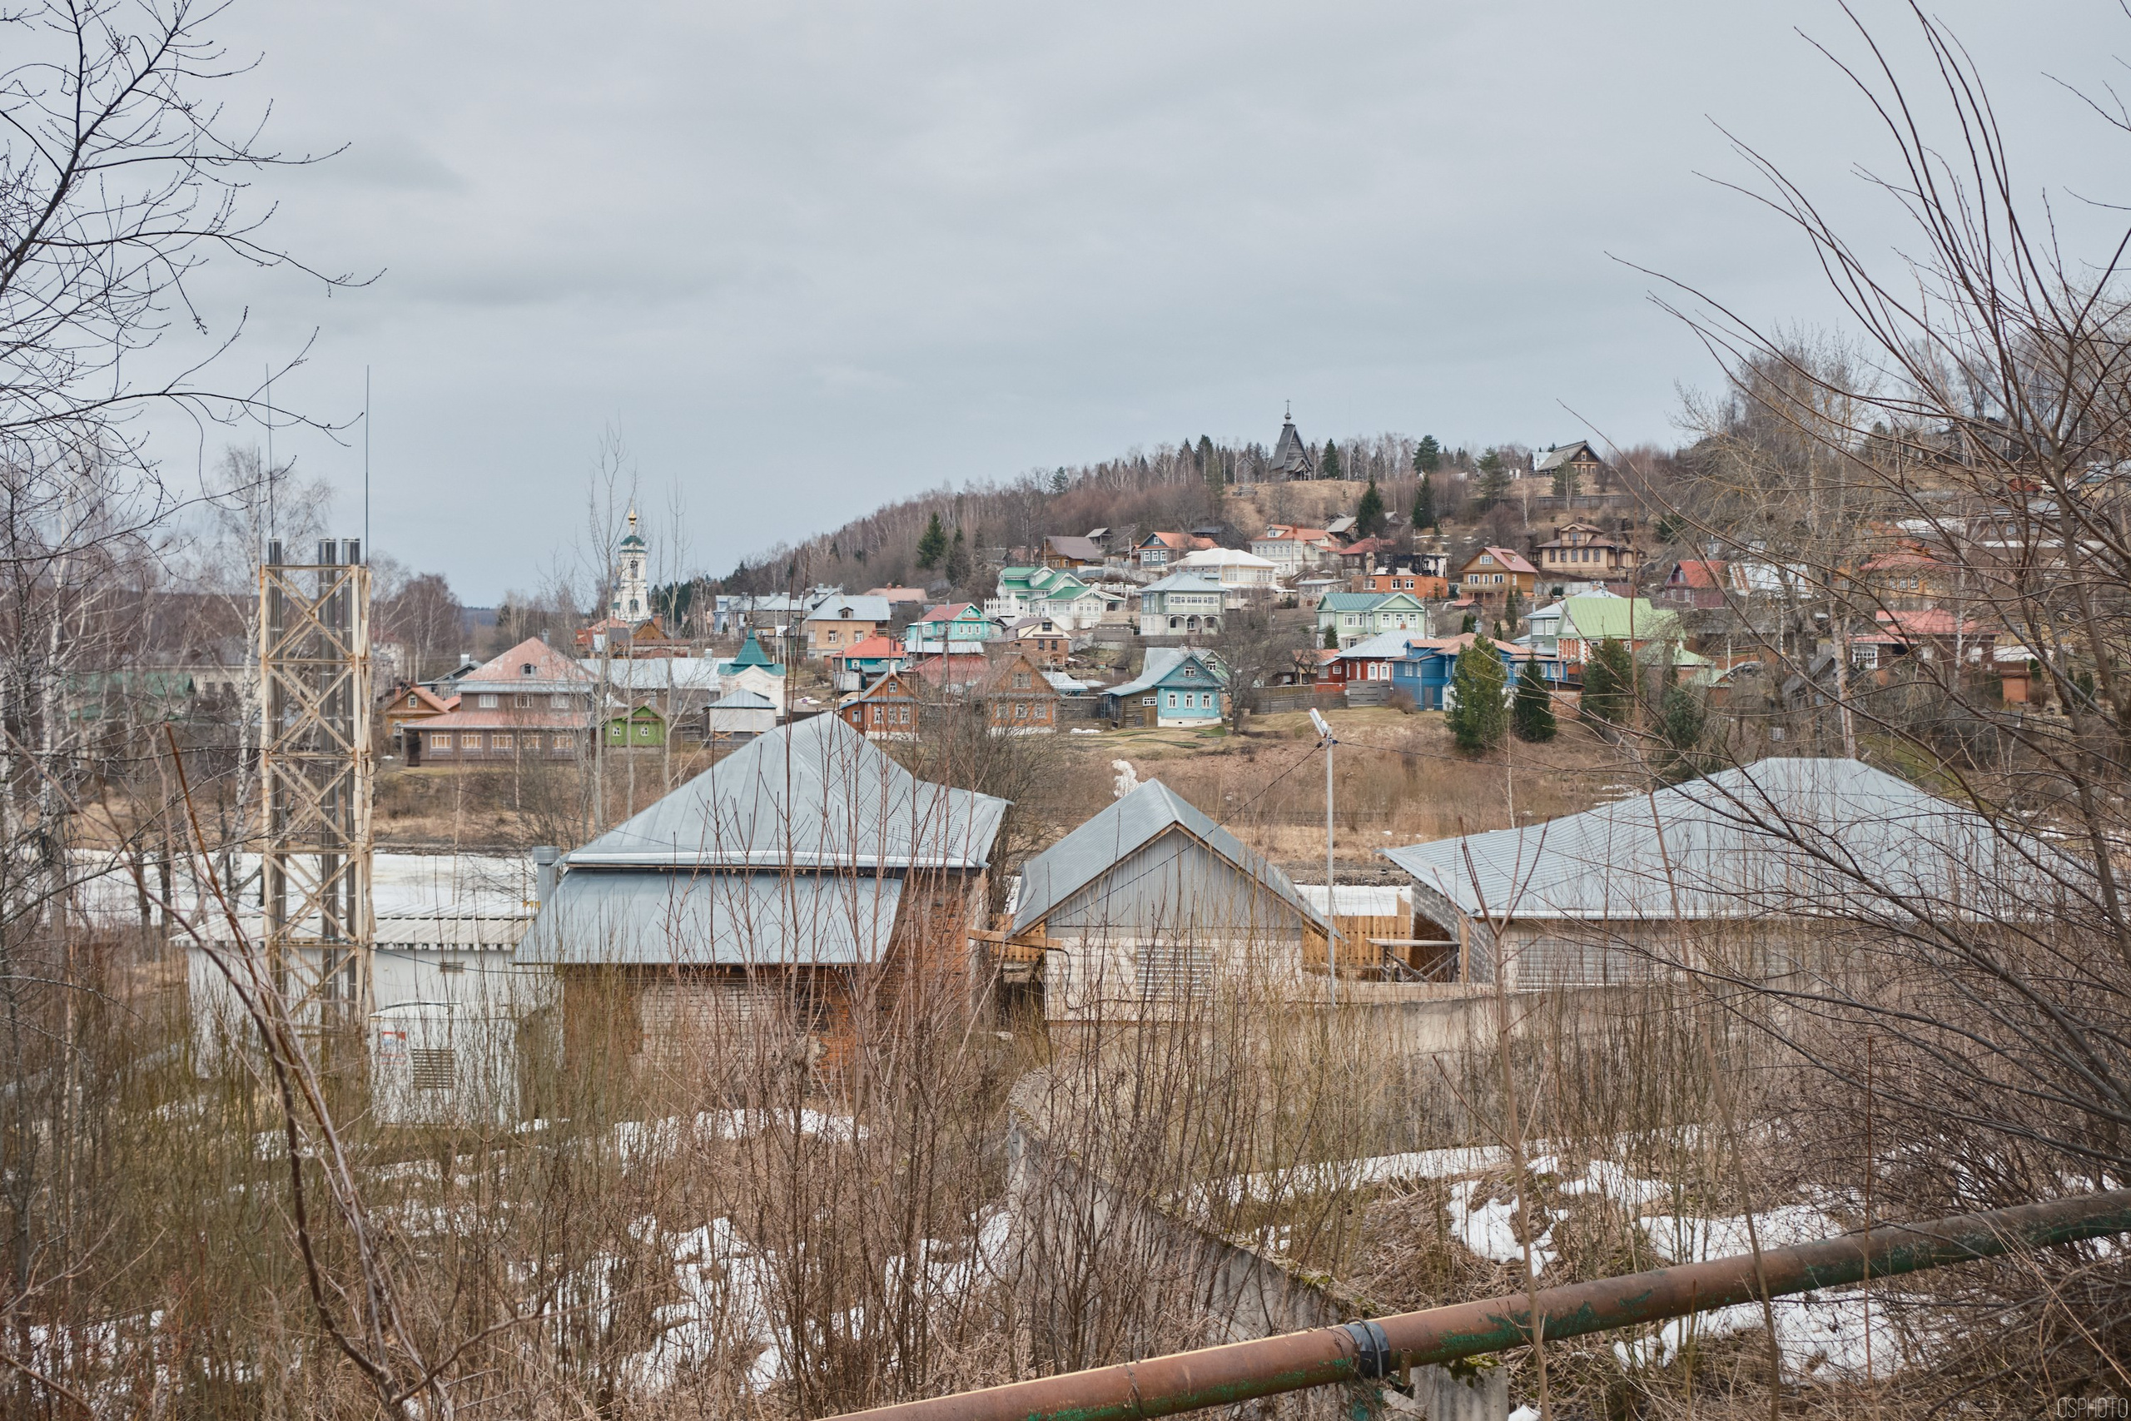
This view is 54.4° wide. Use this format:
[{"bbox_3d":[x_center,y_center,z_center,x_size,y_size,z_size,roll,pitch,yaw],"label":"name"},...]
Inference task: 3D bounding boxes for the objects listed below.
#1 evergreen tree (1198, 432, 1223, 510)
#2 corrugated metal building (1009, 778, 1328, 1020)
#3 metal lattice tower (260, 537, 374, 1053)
[{"bbox_3d":[28.480,-46.830,405.000,4.700,14.700,4.700,0,3,0],"label":"evergreen tree"},{"bbox_3d":[2.420,4.303,51.325,7.200,4.400,15.300,0,1,1],"label":"corrugated metal building"},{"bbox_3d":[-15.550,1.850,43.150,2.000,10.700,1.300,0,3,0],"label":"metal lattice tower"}]

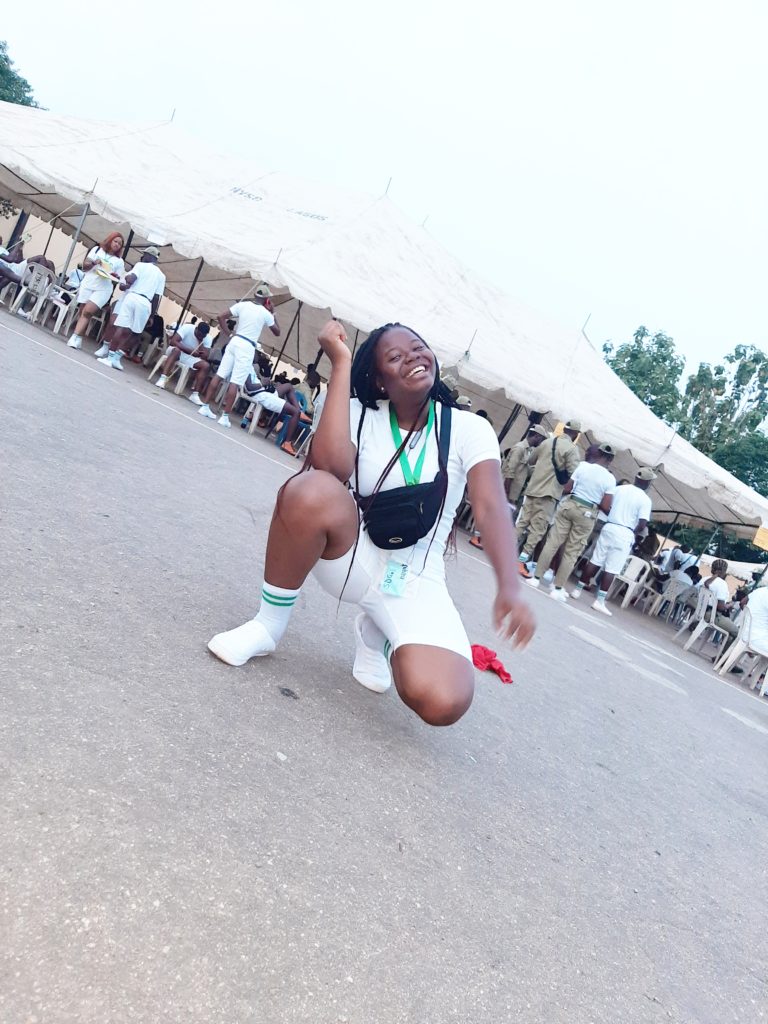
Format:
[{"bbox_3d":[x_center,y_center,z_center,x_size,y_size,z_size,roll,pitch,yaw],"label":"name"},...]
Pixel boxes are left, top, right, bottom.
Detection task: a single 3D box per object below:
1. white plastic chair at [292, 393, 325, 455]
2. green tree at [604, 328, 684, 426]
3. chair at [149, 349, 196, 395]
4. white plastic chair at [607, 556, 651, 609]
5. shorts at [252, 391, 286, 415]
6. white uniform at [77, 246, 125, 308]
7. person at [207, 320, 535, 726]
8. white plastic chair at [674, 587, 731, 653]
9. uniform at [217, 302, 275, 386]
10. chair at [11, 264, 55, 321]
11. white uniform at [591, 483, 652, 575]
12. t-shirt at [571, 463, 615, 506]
[{"bbox_3d":[-0.861,-1.086,10.175,0.500,0.820,0.480,20,8,-35],"label":"white plastic chair"},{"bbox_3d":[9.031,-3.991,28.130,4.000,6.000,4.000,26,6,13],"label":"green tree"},{"bbox_3d":[-3.138,-2.275,11.647,0.520,0.820,0.540,24,5,-10],"label":"chair"},{"bbox_3d":[3.828,1.050,12.023,0.460,0.810,0.530,29,6,34],"label":"white plastic chair"},{"bbox_3d":[-1.614,-1.530,10.750,0.500,0.260,0.400,25,5,1],"label":"shorts"},{"bbox_3d":[-3.963,-3.278,10.750,0.510,0.790,0.340,22,6,-33],"label":"white uniform"},{"bbox_3d":[0.096,0.070,2.069,0.775,0.993,0.616,26,6,14],"label":"person"},{"bbox_3d":[4.006,1.363,9.377,0.500,0.820,0.480,24,6,-2],"label":"white plastic chair"},{"bbox_3d":[-1.819,-2.200,10.100,0.600,1.030,0.380,25,6,6],"label":"uniform"},{"bbox_3d":[-5.401,-3.395,11.893,0.560,0.820,0.560,23,6,-22],"label":"chair"},{"bbox_3d":[2.927,0.210,9.500,0.520,1.020,0.340,30,7,40],"label":"white uniform"},{"bbox_3d":[2.331,-0.308,8.600,0.520,0.600,0.320,27,7,28],"label":"t-shirt"}]

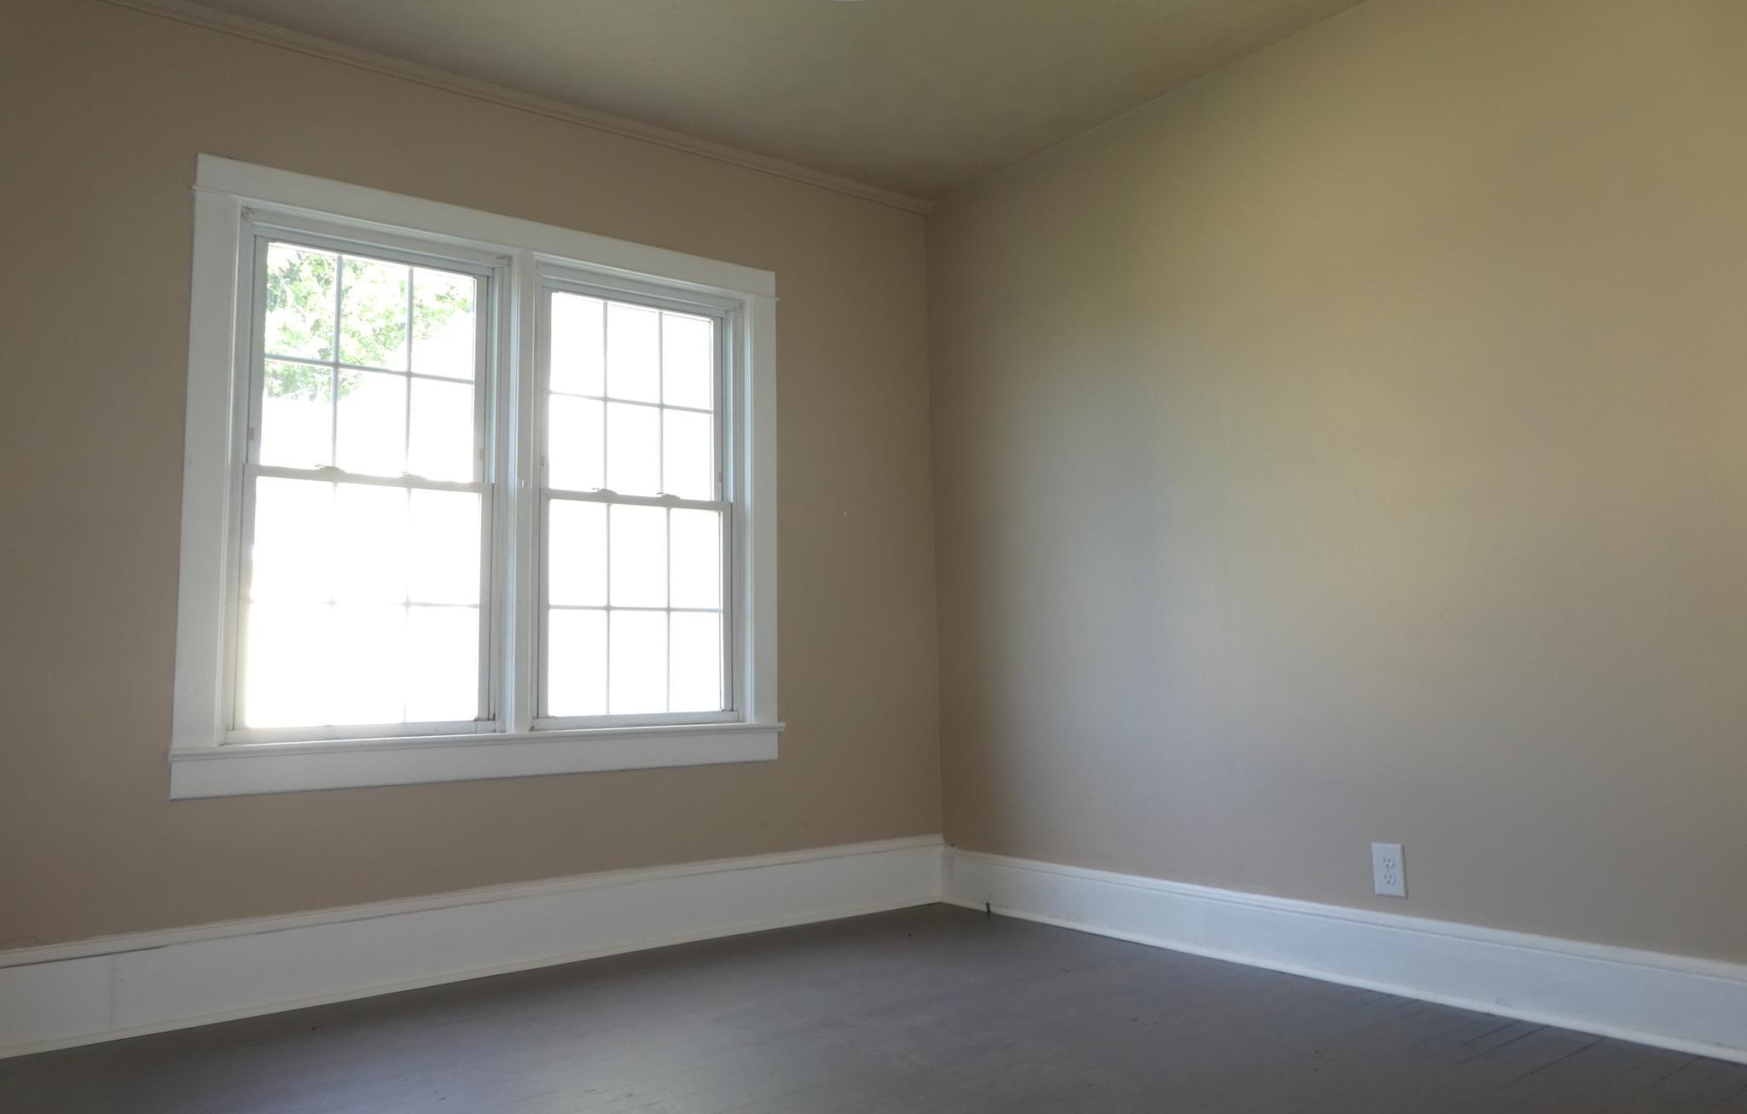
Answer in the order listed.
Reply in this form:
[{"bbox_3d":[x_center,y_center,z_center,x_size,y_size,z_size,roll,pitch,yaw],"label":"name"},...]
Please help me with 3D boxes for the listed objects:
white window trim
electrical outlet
[{"bbox_3d":[-0.978,-0.175,3.369,1.654,1.556,0.090,3,-6,-36],"label":"white window trim"},{"bbox_3d":[1.235,0.750,2.902,0.009,0.119,0.074,3,-7,-39],"label":"electrical outlet"}]

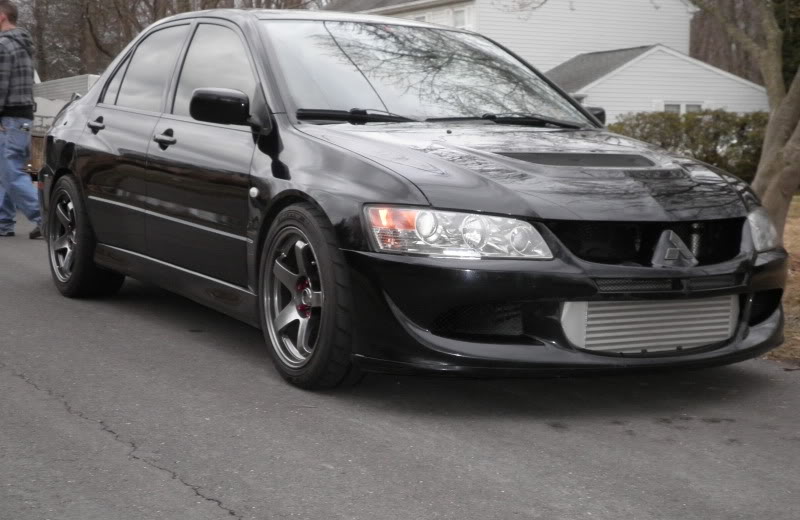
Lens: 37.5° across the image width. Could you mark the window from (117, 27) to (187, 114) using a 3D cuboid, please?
[{"bbox_3d":[-1.118,-0.871,5.381,0.060,0.420,0.640,23,-7,-32],"label":"window"}]

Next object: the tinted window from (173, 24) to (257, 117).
[{"bbox_3d":[-0.716,-0.779,4.742,0.060,0.457,0.840,21,-6,-32],"label":"tinted window"}]

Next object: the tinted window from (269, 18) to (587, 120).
[{"bbox_3d":[0.099,-0.769,4.803,1.400,0.130,0.850,-3,40,-32],"label":"tinted window"}]

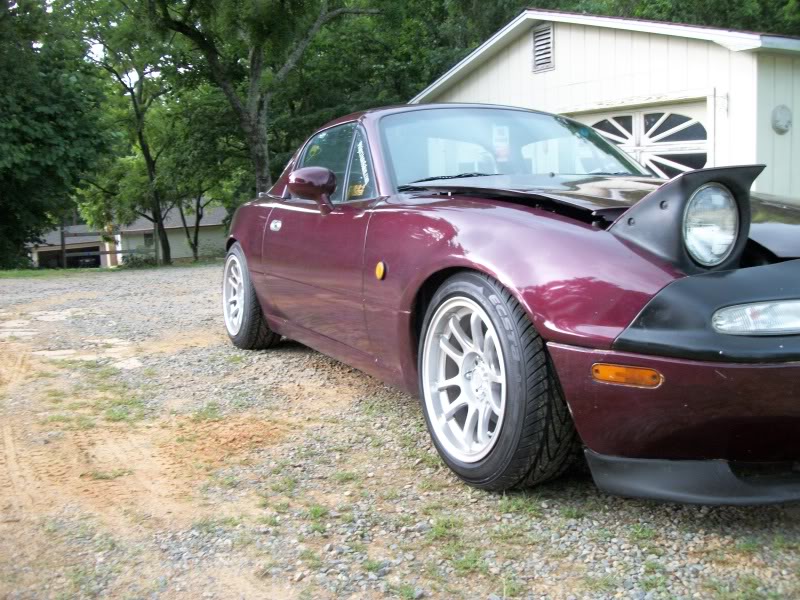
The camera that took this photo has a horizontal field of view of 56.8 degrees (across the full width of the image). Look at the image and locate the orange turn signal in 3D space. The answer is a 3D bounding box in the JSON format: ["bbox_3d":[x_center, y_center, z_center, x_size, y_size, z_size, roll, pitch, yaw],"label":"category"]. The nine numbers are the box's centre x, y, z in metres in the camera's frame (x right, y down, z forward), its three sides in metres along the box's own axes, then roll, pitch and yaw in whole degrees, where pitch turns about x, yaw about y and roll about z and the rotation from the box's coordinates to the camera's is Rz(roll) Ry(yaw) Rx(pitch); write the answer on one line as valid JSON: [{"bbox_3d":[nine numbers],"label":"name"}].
[{"bbox_3d":[0.463,0.152,1.500,0.145,0.041,0.030,5,8,35],"label":"orange turn signal"}]

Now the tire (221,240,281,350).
[{"bbox_3d":[-0.798,-0.028,3.986,0.210,0.580,0.580,-1,6,-27],"label":"tire"}]

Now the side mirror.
[{"bbox_3d":[-0.318,-0.402,2.690,0.185,0.165,0.125,-4,8,-27],"label":"side mirror"}]

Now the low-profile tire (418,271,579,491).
[{"bbox_3d":[0.252,0.207,1.988,0.210,0.580,0.580,0,6,-25],"label":"low-profile tire"}]

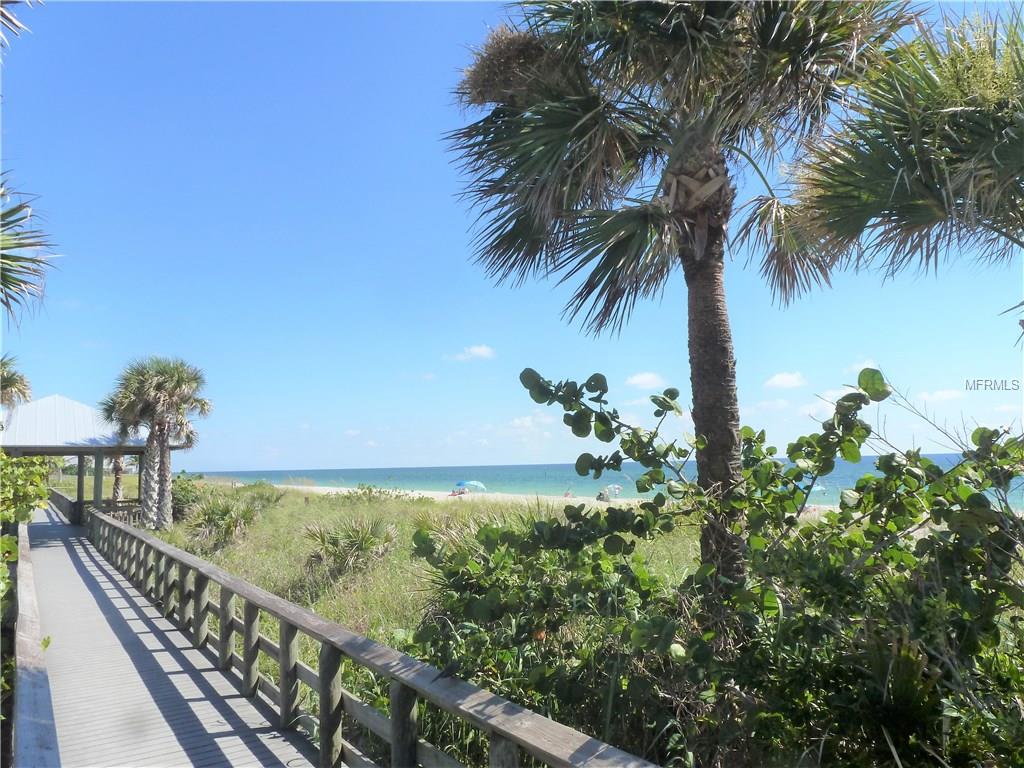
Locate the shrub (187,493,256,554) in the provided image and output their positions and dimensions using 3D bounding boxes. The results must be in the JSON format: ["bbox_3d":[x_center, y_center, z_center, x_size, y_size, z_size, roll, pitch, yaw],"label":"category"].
[{"bbox_3d":[-8.481,4.087,20.800,2.000,1.700,1.900,1,-7,-22],"label":"shrub"}]

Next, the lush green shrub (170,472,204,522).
[{"bbox_3d":[-13.275,4.554,29.000,1.600,2.050,1.600,2,-7,-24],"label":"lush green shrub"}]

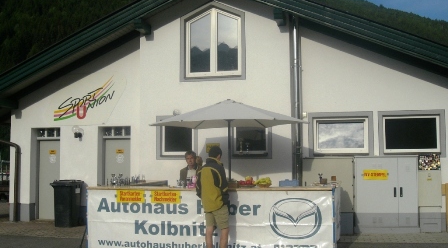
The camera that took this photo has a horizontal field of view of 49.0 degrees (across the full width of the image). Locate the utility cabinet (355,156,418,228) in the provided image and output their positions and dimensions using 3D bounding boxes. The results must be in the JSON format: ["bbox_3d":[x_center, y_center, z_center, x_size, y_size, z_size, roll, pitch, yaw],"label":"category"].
[{"bbox_3d":[3.418,1.459,10.432,1.266,1.525,0.380,-1,-4,13],"label":"utility cabinet"}]

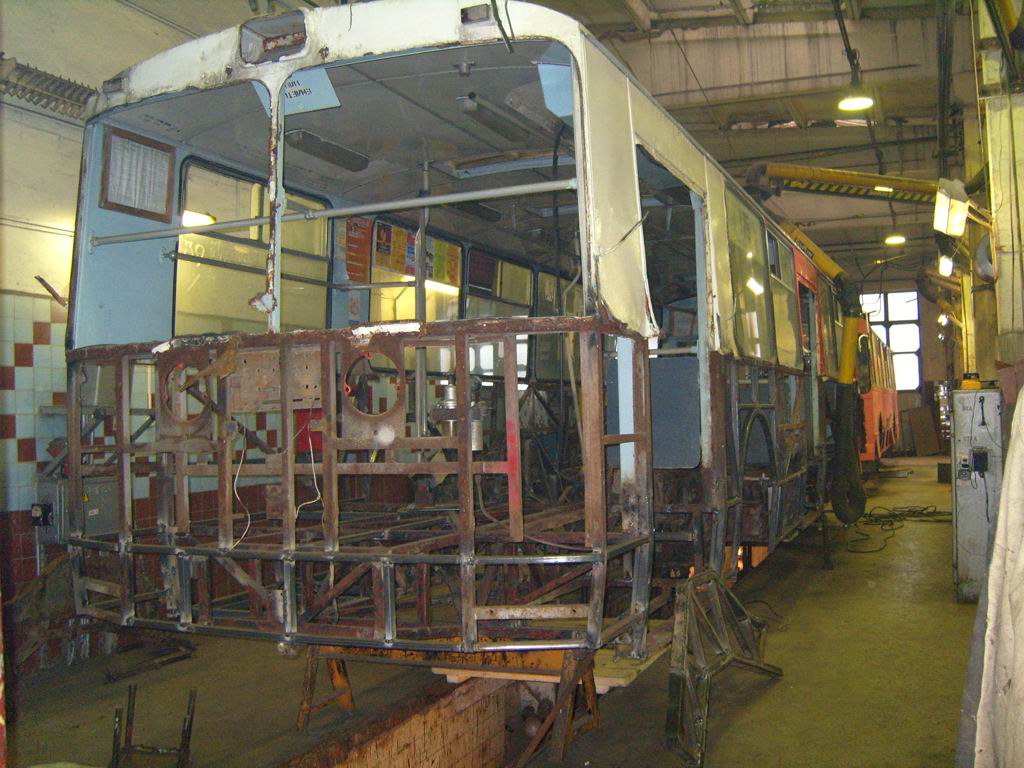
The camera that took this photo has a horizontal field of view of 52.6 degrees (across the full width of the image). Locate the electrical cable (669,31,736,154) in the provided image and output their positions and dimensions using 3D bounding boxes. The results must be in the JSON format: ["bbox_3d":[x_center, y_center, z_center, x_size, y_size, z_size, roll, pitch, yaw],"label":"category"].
[{"bbox_3d":[2.712,-4.149,14.738,0.900,1.900,0.300,-2,-2,23],"label":"electrical cable"}]

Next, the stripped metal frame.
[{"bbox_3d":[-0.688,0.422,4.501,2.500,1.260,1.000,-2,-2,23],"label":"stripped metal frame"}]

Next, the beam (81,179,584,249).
[{"bbox_3d":[-0.828,-0.681,4.196,2.310,0.040,0.040,-2,-2,23],"label":"beam"}]

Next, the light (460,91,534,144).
[{"bbox_3d":[-0.068,-1.240,4.860,0.170,0.080,0.660,-2,-2,23],"label":"light"}]

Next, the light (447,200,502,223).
[{"bbox_3d":[-0.249,-1.179,6.923,0.200,0.080,0.640,-2,-2,23],"label":"light"}]

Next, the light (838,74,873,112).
[{"bbox_3d":[4.549,-3.847,13.712,0.440,0.410,0.440,-2,-2,23],"label":"light"}]

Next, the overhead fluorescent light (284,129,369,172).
[{"bbox_3d":[-0.966,-1.217,5.327,0.200,0.080,0.640,-2,-2,23],"label":"overhead fluorescent light"}]

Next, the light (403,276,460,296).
[{"bbox_3d":[-0.882,-1.136,11.486,0.140,0.120,1.420,-2,-2,23],"label":"light"}]

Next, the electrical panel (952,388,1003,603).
[{"bbox_3d":[3.723,0.883,8.248,0.350,1.666,0.350,-2,-2,23],"label":"electrical panel"}]

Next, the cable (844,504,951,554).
[{"bbox_3d":[5.049,1.830,13.438,1.150,0.070,5.300,-2,-2,23],"label":"cable"}]

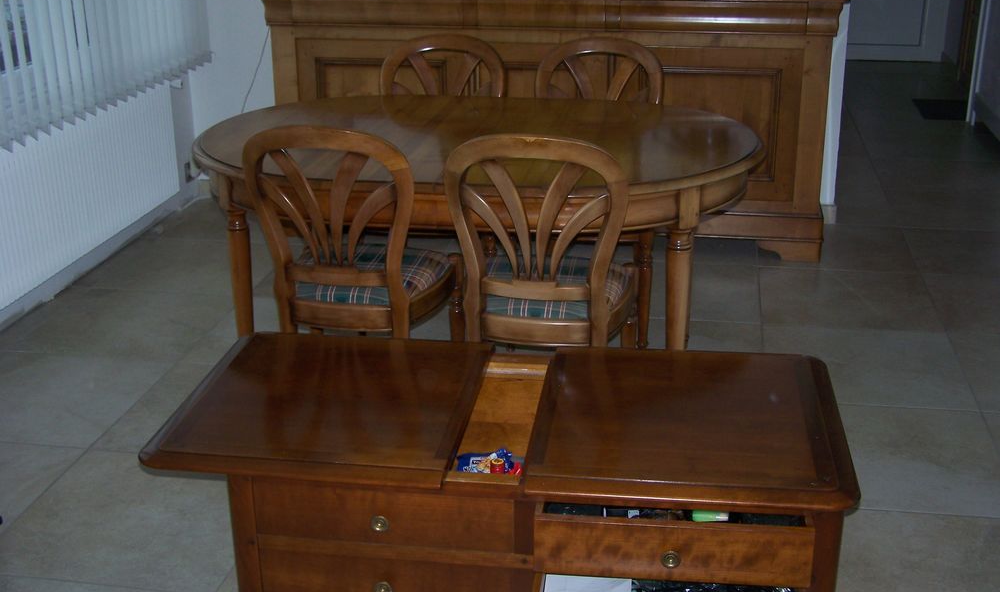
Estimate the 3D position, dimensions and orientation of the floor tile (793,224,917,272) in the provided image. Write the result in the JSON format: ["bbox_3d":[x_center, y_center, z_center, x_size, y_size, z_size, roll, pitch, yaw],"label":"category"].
[{"bbox_3d":[1.363,-0.200,4.766,0.605,0.010,0.600,3,21,10],"label":"floor tile"}]

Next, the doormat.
[{"bbox_3d":[2.818,-1.167,7.204,0.420,0.012,0.640,3,21,10],"label":"doormat"}]

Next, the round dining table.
[{"bbox_3d":[-0.080,-0.122,3.546,1.720,0.760,1.160,3,21,10],"label":"round dining table"}]

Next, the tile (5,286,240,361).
[{"bbox_3d":[-1.292,0.099,4.100,0.610,0.010,0.600,3,21,10],"label":"tile"}]

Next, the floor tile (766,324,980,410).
[{"bbox_3d":[1.151,0.221,3.672,0.605,0.010,0.600,3,21,10],"label":"floor tile"}]

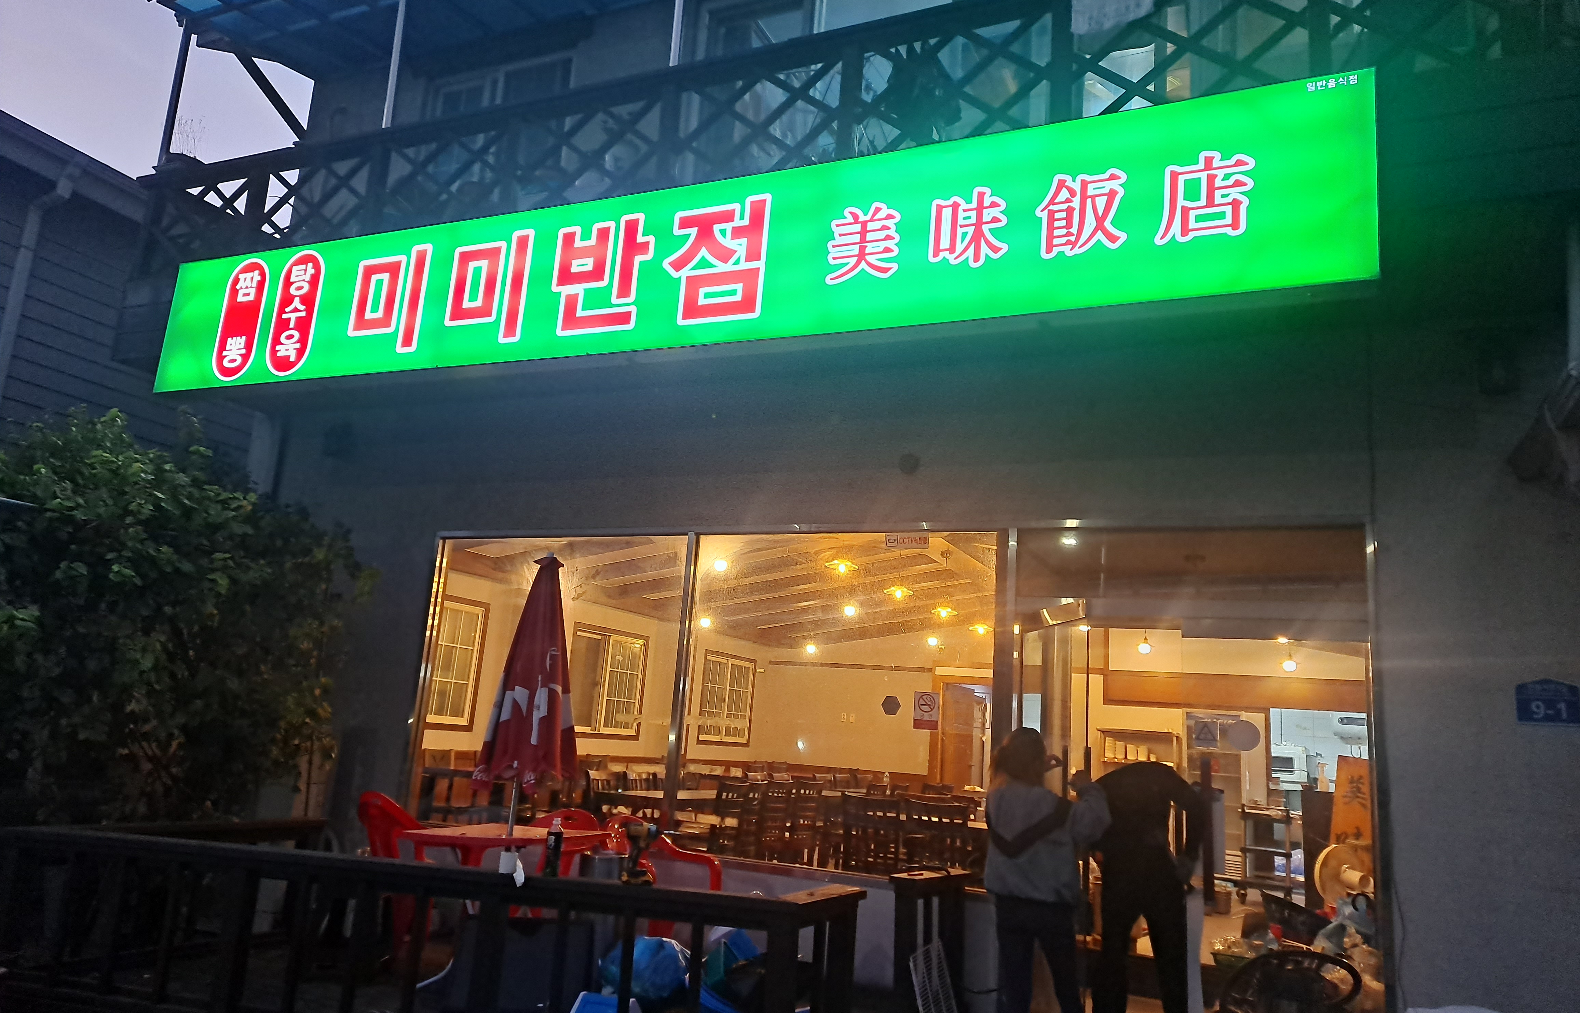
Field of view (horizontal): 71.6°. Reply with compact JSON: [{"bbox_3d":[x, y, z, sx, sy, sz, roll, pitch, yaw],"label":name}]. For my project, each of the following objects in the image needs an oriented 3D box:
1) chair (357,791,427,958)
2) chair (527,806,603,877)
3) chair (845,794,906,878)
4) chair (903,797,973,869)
[{"bbox_3d":[-1.980,2.000,5.820,0.550,0.840,0.560,6,-13,-7],"label":"chair"},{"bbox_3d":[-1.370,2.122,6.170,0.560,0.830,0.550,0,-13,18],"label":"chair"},{"bbox_3d":[0.628,2.495,7.685,0.440,0.910,0.500,-2,-14,26],"label":"chair"},{"bbox_3d":[1.039,2.476,7.464,0.440,0.910,0.500,-2,-14,26],"label":"chair"}]

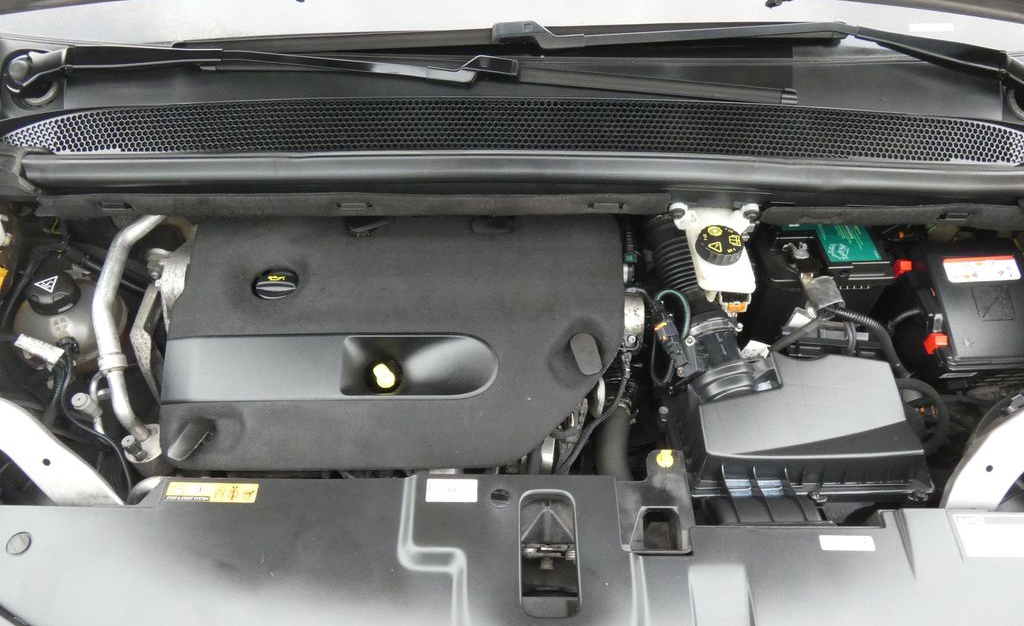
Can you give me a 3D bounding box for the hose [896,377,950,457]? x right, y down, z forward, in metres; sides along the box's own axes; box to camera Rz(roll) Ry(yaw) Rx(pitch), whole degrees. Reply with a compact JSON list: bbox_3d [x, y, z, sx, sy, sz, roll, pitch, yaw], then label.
[{"bbox_3d":[0.516,0.131,0.932,0.062,0.045,0.110,0,48,0],"label":"hose"}]

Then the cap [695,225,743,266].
[{"bbox_3d":[0.269,-0.088,0.960,0.061,0.024,0.061,0,48,0],"label":"cap"}]

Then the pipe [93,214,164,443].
[{"bbox_3d":[-0.479,0.001,0.975,0.110,0.110,0.360,0,48,0],"label":"pipe"}]

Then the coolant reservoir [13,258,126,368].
[{"bbox_3d":[-0.592,0.010,1.000,0.140,0.160,0.140,0,48,0],"label":"coolant reservoir"}]

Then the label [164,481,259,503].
[{"bbox_3d":[-0.319,0.190,0.784,0.098,0.002,0.025,0,48,0],"label":"label"}]

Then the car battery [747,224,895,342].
[{"bbox_3d":[0.438,-0.088,1.159,0.178,0.190,0.265,0,48,0],"label":"car battery"}]

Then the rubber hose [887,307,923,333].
[{"bbox_3d":[0.541,0.010,1.020,0.072,0.020,0.015,-26,53,-21],"label":"rubber hose"}]

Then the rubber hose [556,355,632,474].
[{"bbox_3d":[0.102,0.127,0.915,0.045,0.050,0.155,28,54,23],"label":"rubber hose"}]

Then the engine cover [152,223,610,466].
[{"bbox_3d":[-0.148,0.026,0.925,0.555,0.090,0.375,0,48,0],"label":"engine cover"}]

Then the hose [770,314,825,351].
[{"bbox_3d":[0.378,0.026,0.979,0.105,0.025,0.022,-28,54,-23],"label":"hose"}]

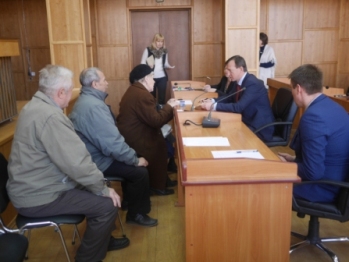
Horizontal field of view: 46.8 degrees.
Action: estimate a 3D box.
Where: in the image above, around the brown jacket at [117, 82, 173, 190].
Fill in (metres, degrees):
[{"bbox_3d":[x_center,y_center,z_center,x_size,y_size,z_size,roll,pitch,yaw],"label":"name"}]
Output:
[{"bbox_3d":[-0.279,0.033,4.010,0.570,1.090,0.500,-3,12,-6],"label":"brown jacket"}]

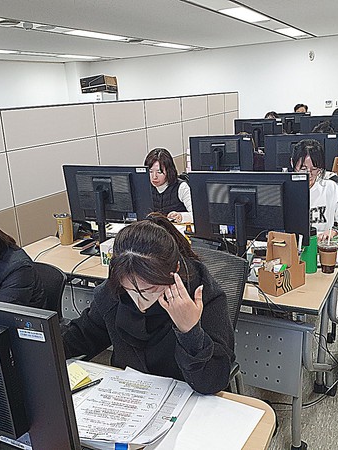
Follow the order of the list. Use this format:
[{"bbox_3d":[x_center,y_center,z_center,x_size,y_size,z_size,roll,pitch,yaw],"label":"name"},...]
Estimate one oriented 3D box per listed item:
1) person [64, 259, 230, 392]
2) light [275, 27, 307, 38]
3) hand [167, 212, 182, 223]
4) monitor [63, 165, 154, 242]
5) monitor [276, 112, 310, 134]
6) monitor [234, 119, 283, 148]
[{"bbox_3d":[-0.059,0.564,1.563,0.580,1.200,0.740,5,18,27],"label":"person"},{"bbox_3d":[2.120,-3.313,7.748,0.250,0.070,1.360,5,18,27],"label":"light"},{"bbox_3d":[0.038,-0.048,3.087,0.090,0.060,0.100,4,18,27],"label":"hand"},{"bbox_3d":[-0.343,-0.092,2.561,0.570,0.490,0.210,4,17,26],"label":"monitor"},{"bbox_3d":[1.907,-1.491,7.000,0.570,0.480,0.210,4,18,26],"label":"monitor"},{"bbox_3d":[1.089,-1.021,5.493,0.570,0.500,0.210,3,17,24],"label":"monitor"}]

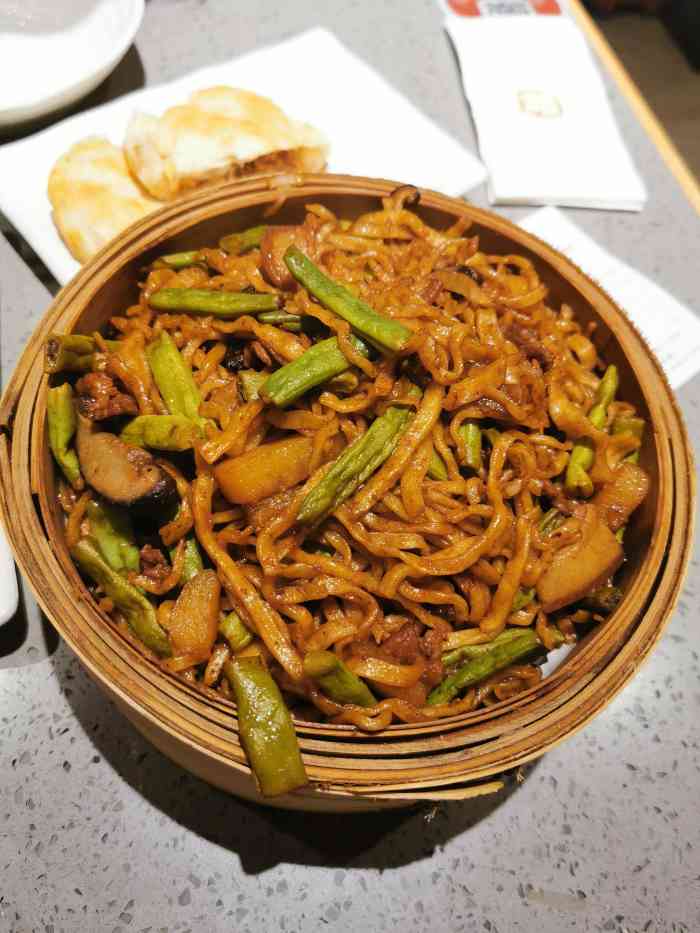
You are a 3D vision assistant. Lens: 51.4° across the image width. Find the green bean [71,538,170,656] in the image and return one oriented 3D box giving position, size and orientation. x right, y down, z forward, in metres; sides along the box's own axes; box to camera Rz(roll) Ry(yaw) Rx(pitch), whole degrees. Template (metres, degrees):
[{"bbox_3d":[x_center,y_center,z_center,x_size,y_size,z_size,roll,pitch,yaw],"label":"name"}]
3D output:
[{"bbox_3d":[-0.071,0.040,0.227,0.009,0.007,0.045,-37,70,-23],"label":"green bean"}]

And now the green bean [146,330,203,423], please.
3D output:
[{"bbox_3d":[-0.063,-0.032,0.266,0.011,0.007,0.044,-22,62,-18],"label":"green bean"}]

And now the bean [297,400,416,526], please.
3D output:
[{"bbox_3d":[0.002,-0.002,0.249,0.012,0.008,0.054,38,68,12],"label":"bean"}]

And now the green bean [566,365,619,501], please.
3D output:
[{"bbox_3d":[0.096,-0.015,0.284,0.009,0.007,0.063,22,63,4],"label":"green bean"}]

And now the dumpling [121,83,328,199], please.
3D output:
[{"bbox_3d":[-0.068,-0.178,0.397,0.105,0.028,0.062,-18,66,-16],"label":"dumpling"}]

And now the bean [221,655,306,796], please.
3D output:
[{"bbox_3d":[-0.024,0.071,0.202,0.013,0.007,0.037,-14,52,-15],"label":"bean"}]

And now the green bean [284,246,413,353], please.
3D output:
[{"bbox_3d":[-0.002,-0.066,0.279,0.010,0.008,0.062,-37,67,-24],"label":"green bean"}]

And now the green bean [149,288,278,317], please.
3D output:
[{"bbox_3d":[-0.053,-0.064,0.282,0.049,0.007,0.009,0,62,-1],"label":"green bean"}]

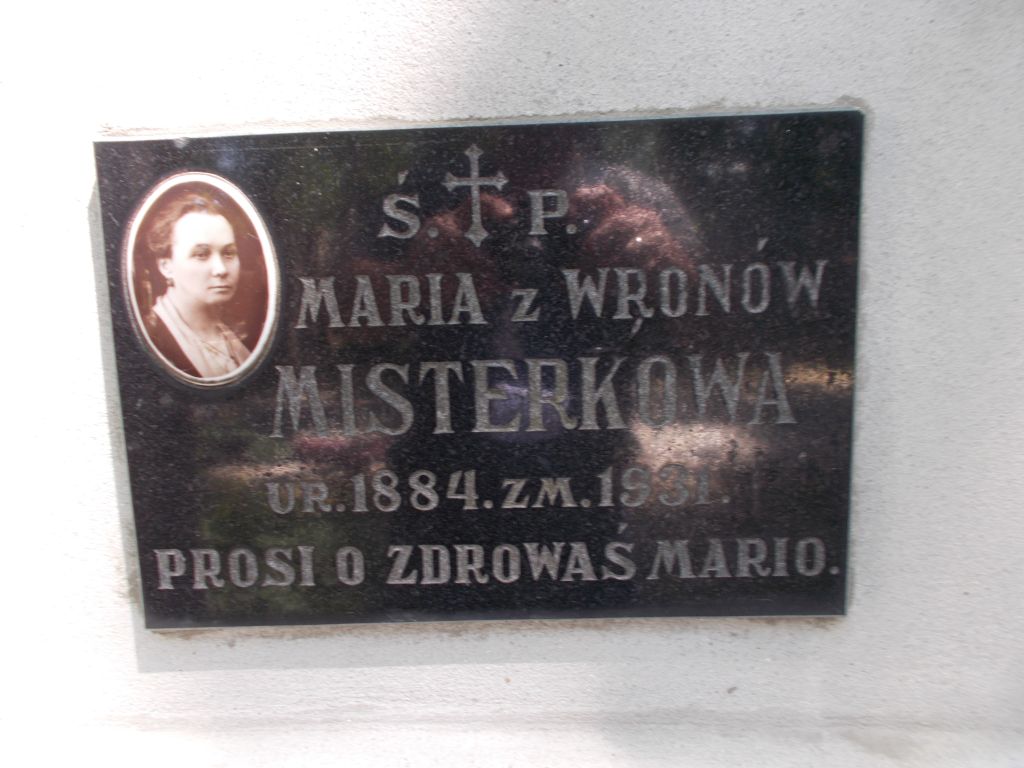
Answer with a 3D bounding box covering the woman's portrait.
[{"bbox_3d":[-0.190,-0.062,0.467,0.096,0.130,0.010,-2,8,2],"label":"woman's portrait"}]

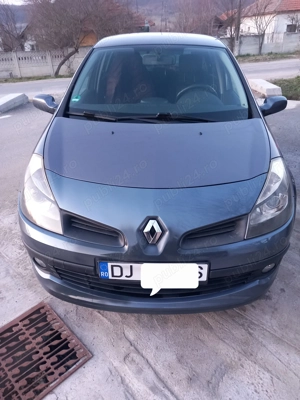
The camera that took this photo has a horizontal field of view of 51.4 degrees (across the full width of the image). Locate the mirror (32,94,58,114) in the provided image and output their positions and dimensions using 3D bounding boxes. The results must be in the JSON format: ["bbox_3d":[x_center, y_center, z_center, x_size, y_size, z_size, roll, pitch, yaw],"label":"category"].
[{"bbox_3d":[-0.842,-0.761,2.520,0.220,0.145,0.150,1,27,2],"label":"mirror"}]

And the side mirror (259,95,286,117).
[{"bbox_3d":[0.968,-0.730,2.461,0.220,0.145,0.150,1,27,2],"label":"side mirror"}]

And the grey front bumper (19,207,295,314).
[{"bbox_3d":[0.024,0.257,1.744,1.700,0.490,0.560,1,27,2],"label":"grey front bumper"}]

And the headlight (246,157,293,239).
[{"bbox_3d":[0.642,-0.030,1.663,0.360,0.250,0.540,1,27,2],"label":"headlight"}]

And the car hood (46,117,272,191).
[{"bbox_3d":[0.037,-0.307,1.850,1.420,0.220,0.730,1,27,2],"label":"car hood"}]

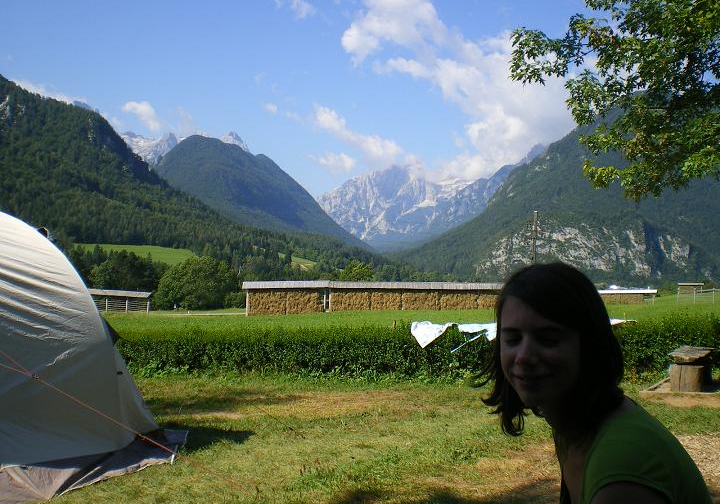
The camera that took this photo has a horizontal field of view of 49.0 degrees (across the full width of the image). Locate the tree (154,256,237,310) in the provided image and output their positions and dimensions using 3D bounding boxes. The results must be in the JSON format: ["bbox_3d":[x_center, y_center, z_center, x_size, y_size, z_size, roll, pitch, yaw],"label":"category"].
[{"bbox_3d":[-33.300,6.377,160.000,16.200,10.900,14.500,2,-3,-12],"label":"tree"}]

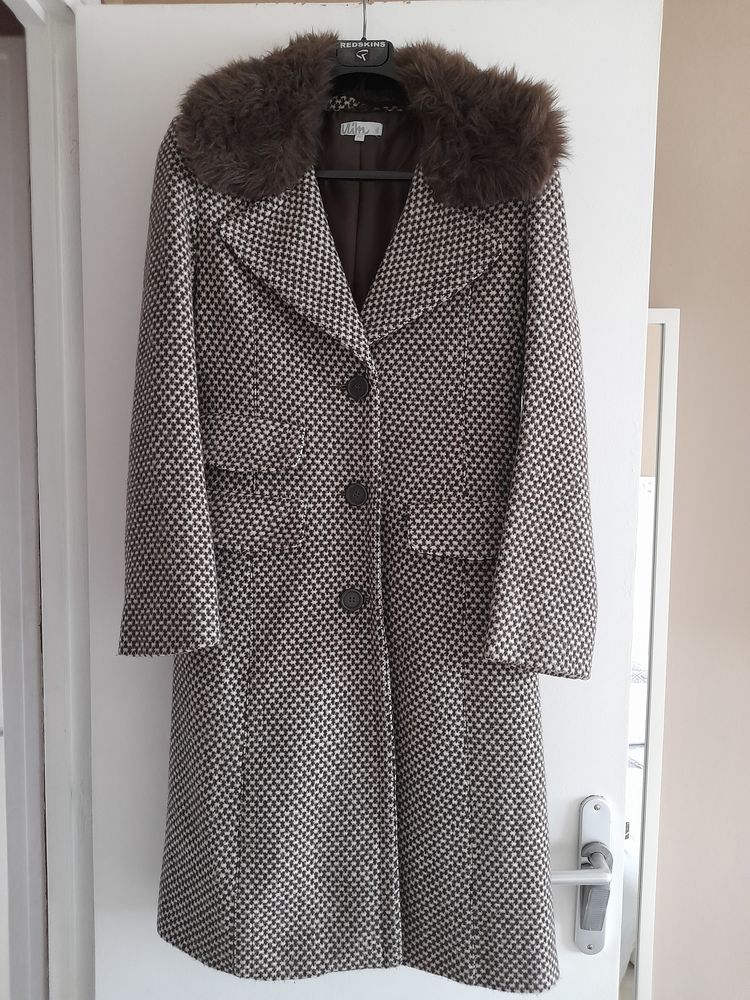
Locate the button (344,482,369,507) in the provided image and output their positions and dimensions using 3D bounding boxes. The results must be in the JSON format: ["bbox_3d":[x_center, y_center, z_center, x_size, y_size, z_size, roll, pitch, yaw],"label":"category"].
[{"bbox_3d":[-0.022,-0.006,0.856,0.025,0.025,0.005,2,5,1],"label":"button"}]

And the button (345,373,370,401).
[{"bbox_3d":[-0.020,-0.133,0.849,0.025,0.025,0.005,2,5,1],"label":"button"}]

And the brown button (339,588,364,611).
[{"bbox_3d":[-0.028,0.119,0.863,0.025,0.025,0.005,2,5,1],"label":"brown button"}]

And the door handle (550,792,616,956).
[{"bbox_3d":[0.243,0.497,0.935,0.136,0.222,0.060,1,5,1],"label":"door handle"}]

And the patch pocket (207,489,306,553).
[{"bbox_3d":[-0.143,0.026,0.872,0.124,0.070,0.015,6,5,10],"label":"patch pocket"}]

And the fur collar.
[{"bbox_3d":[-0.004,-0.436,0.827,0.440,0.205,0.130,2,5,1],"label":"fur collar"}]

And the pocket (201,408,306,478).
[{"bbox_3d":[-0.147,-0.068,0.864,0.128,0.073,0.015,6,5,10],"label":"pocket"}]

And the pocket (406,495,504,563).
[{"bbox_3d":[0.102,0.034,0.869,0.125,0.074,0.015,3,5,-9],"label":"pocket"}]

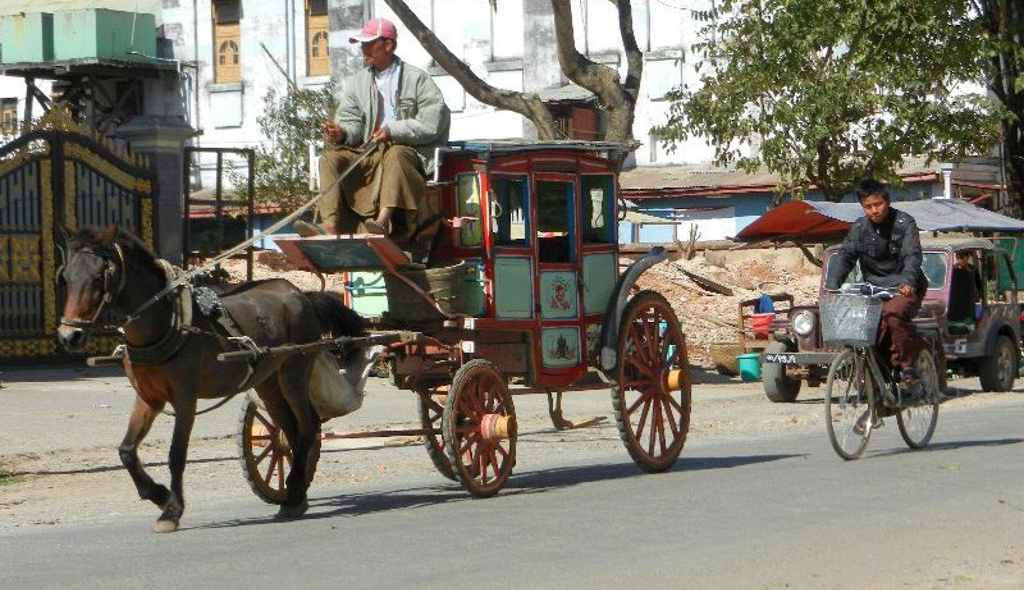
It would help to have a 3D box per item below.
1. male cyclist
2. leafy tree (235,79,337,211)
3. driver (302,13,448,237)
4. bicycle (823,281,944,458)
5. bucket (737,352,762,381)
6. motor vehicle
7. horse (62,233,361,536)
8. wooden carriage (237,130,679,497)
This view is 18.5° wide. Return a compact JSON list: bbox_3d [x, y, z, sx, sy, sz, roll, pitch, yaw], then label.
[{"bbox_3d":[2.330,0.060,19.650,0.500,1.550,0.680,-1,1,30],"label":"male cyclist"},{"bbox_3d":[-3.750,-1.300,53.000,2.000,4.400,2.000,-1,0,0],"label":"leafy tree"},{"bbox_3d":[-0.740,-0.910,17.000,0.580,1.200,0.720,-1,1,33],"label":"driver"},{"bbox_3d":[2.335,0.460,19.670,0.550,1.070,1.750,-1,1,30],"label":"bicycle"},{"bbox_3d":[2.690,0.810,35.000,0.350,0.310,0.350,-1,0,0],"label":"bucket"},{"bbox_3d":[3.840,0.230,31.700,1.520,1.620,3.150,-1,1,31],"label":"motor vehicle"},{"bbox_3d":[-1.480,0.395,15.750,0.500,1.500,2.050,-1,1,32],"label":"horse"},{"bbox_3d":[-0.190,0.110,17.980,1.620,2.000,3.050,-2,1,29],"label":"wooden carriage"}]

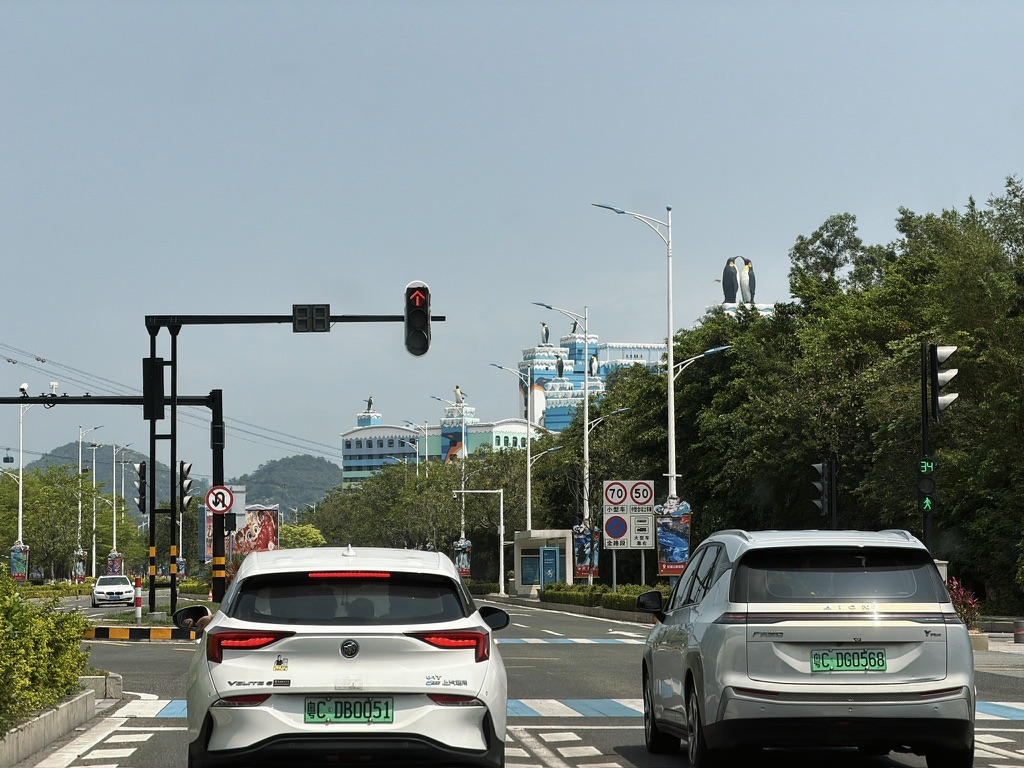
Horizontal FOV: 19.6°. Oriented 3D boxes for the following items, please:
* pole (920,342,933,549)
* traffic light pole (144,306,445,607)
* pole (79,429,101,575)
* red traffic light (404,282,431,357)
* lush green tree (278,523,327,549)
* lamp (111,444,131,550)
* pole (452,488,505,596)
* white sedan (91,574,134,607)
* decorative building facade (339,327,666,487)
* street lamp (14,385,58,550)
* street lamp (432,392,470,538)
[{"bbox_3d":[7.777,2.020,55.488,0.300,5.606,0.300,0,-4,0],"label":"pole"},{"bbox_3d":[-4.757,1.810,65.022,6.640,6.683,0.600,0,-4,0],"label":"traffic light pole"},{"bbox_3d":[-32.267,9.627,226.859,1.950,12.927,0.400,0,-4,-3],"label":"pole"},{"bbox_3d":[-2.070,-1.438,64.936,0.560,1.640,0.450,0,-4,0],"label":"red traffic light"},{"bbox_3d":[-14.691,12.102,204.647,4.200,5.060,4.000,0,-4,0],"label":"lush green tree"},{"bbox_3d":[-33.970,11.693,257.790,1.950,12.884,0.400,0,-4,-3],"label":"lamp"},{"bbox_3d":[-1.936,9.220,170.764,3.000,6.341,0.300,0,-4,-3],"label":"pole"},{"bbox_3d":[-18.874,9.796,139.658,1.870,1.490,4.980,1,-4,-10],"label":"white sedan"},{"bbox_3d":[-2.356,19.738,820.484,95.000,71.440,50.000,0,-4,-6],"label":"decorative building facade"},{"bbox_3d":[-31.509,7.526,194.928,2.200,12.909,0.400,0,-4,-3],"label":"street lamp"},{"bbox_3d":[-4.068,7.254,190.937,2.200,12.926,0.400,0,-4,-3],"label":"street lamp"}]

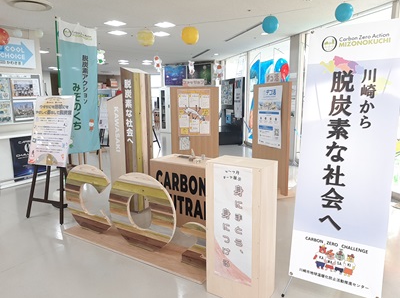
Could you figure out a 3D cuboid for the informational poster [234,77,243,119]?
[{"bbox_3d":[1.200,-1.562,9.200,0.040,1.250,0.480,-5,10,-22],"label":"informational poster"}]

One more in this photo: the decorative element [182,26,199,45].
[{"bbox_3d":[-0.129,-1.532,4.073,0.235,0.250,0.235,-1,10,-1],"label":"decorative element"}]

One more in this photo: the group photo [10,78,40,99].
[{"bbox_3d":[-3.210,-1.115,5.570,0.030,0.355,0.500,6,12,34],"label":"group photo"}]

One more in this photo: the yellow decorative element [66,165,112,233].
[{"bbox_3d":[-1.250,0.533,3.361,0.760,0.750,0.045,6,11,32],"label":"yellow decorative element"}]

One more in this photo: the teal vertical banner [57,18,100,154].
[{"bbox_3d":[-1.707,-0.839,4.290,0.040,1.800,0.630,8,11,32],"label":"teal vertical banner"}]

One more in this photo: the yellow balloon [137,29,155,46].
[{"bbox_3d":[-0.750,-1.547,4.167,0.240,0.235,0.240,-2,10,-9],"label":"yellow balloon"}]

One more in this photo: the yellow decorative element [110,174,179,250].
[{"bbox_3d":[-0.575,0.601,2.918,0.850,0.750,0.045,6,11,32],"label":"yellow decorative element"}]

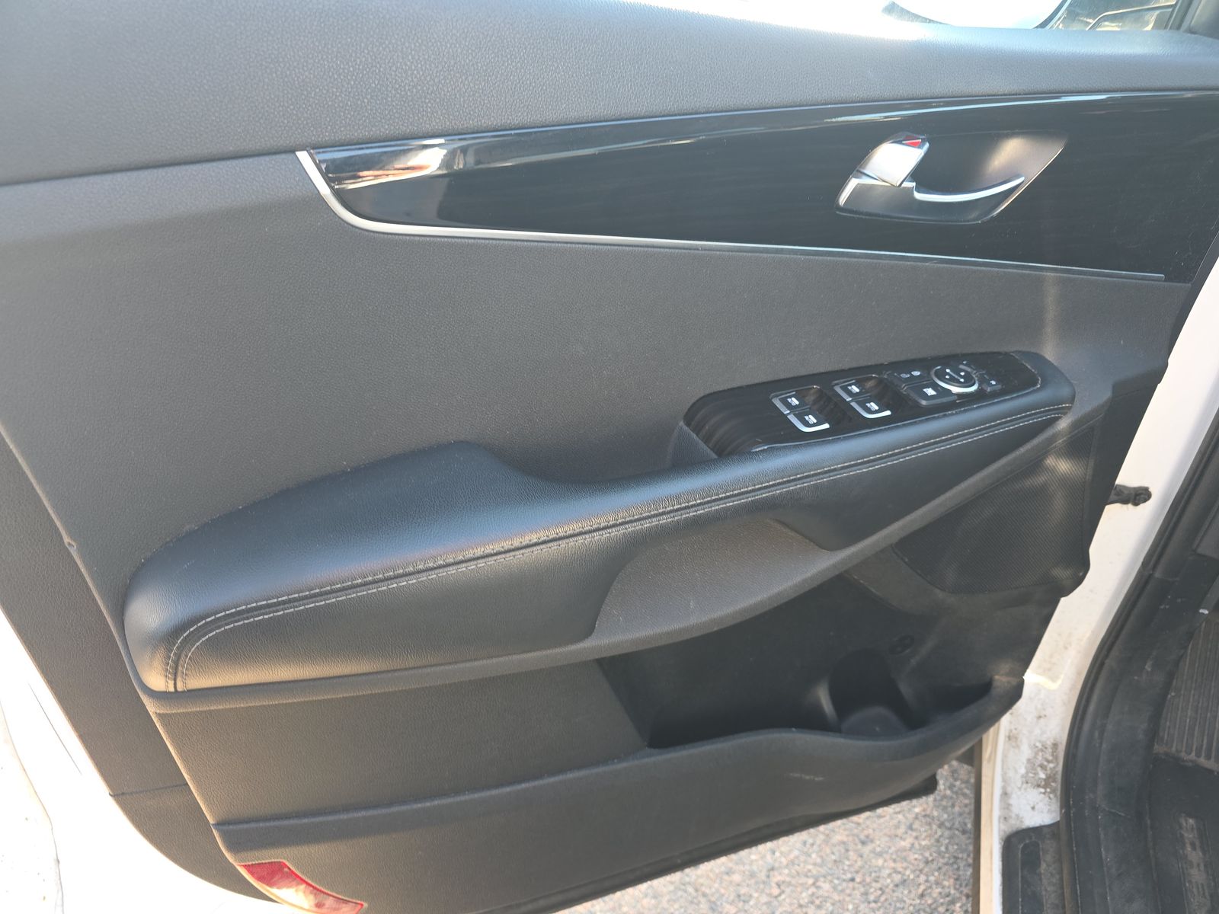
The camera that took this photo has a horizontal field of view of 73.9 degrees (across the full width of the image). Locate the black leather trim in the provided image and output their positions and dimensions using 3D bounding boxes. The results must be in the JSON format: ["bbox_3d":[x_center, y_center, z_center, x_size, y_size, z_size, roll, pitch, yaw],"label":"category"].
[{"bbox_3d":[0.047,0.026,0.535,0.632,0.088,0.117,-11,33,-19],"label":"black leather trim"}]

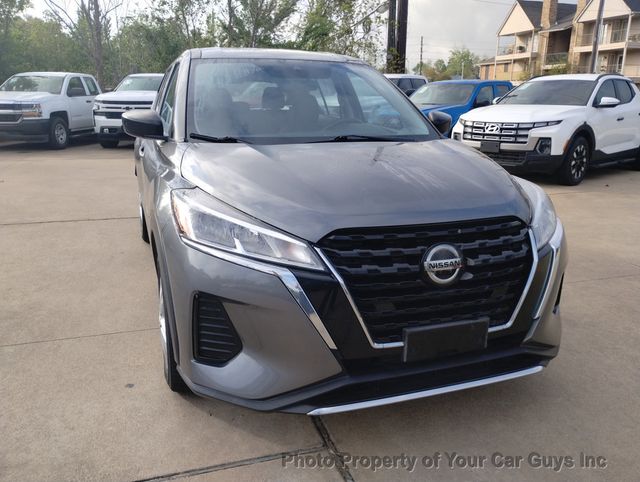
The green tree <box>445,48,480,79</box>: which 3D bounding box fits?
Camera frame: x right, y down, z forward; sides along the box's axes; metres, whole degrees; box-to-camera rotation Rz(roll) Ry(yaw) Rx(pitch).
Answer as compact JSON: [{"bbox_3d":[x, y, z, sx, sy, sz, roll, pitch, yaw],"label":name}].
[{"bbox_3d":[23.081,-26.490,83.927,6.800,10.200,6.800,1,15,0],"label":"green tree"}]

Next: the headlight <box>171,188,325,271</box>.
[{"bbox_3d":[-0.259,-0.049,1.709,0.410,0.200,0.480,-5,16,-18],"label":"headlight"}]

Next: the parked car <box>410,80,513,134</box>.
[{"bbox_3d":[3.558,-3.071,12.807,5.100,1.760,1.860,-14,21,-43],"label":"parked car"}]

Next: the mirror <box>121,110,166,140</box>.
[{"bbox_3d":[-0.899,-0.604,2.637,0.225,0.165,0.160,-5,16,-18],"label":"mirror"}]

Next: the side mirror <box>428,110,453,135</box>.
[{"bbox_3d":[0.741,-0.734,3.185,0.225,0.165,0.160,-5,16,-18],"label":"side mirror"}]

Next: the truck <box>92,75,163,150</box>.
[{"bbox_3d":[-4.686,-3.868,15.148,2.050,1.940,5.850,0,15,-3],"label":"truck"}]

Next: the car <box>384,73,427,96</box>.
[{"bbox_3d":[1.871,-3.927,15.480,2.000,1.950,5.600,14,20,40],"label":"car"}]

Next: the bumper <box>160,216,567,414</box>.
[{"bbox_3d":[0.325,0.204,1.908,1.720,0.560,0.540,-5,16,-18],"label":"bumper"}]

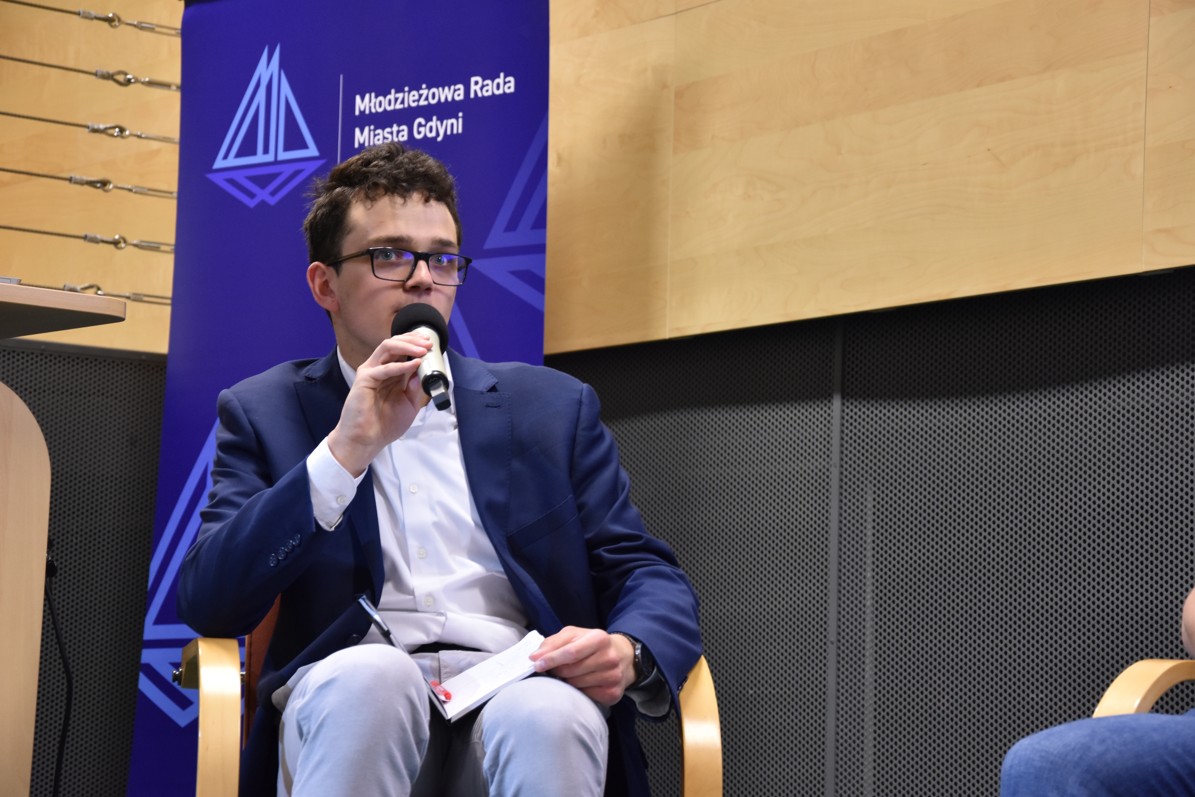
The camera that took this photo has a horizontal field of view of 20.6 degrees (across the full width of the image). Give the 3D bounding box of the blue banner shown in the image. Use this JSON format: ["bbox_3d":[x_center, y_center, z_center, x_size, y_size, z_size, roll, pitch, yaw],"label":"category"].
[{"bbox_3d":[-0.491,0.203,6.241,1.000,2.070,0.200,-3,-8,38],"label":"blue banner"}]

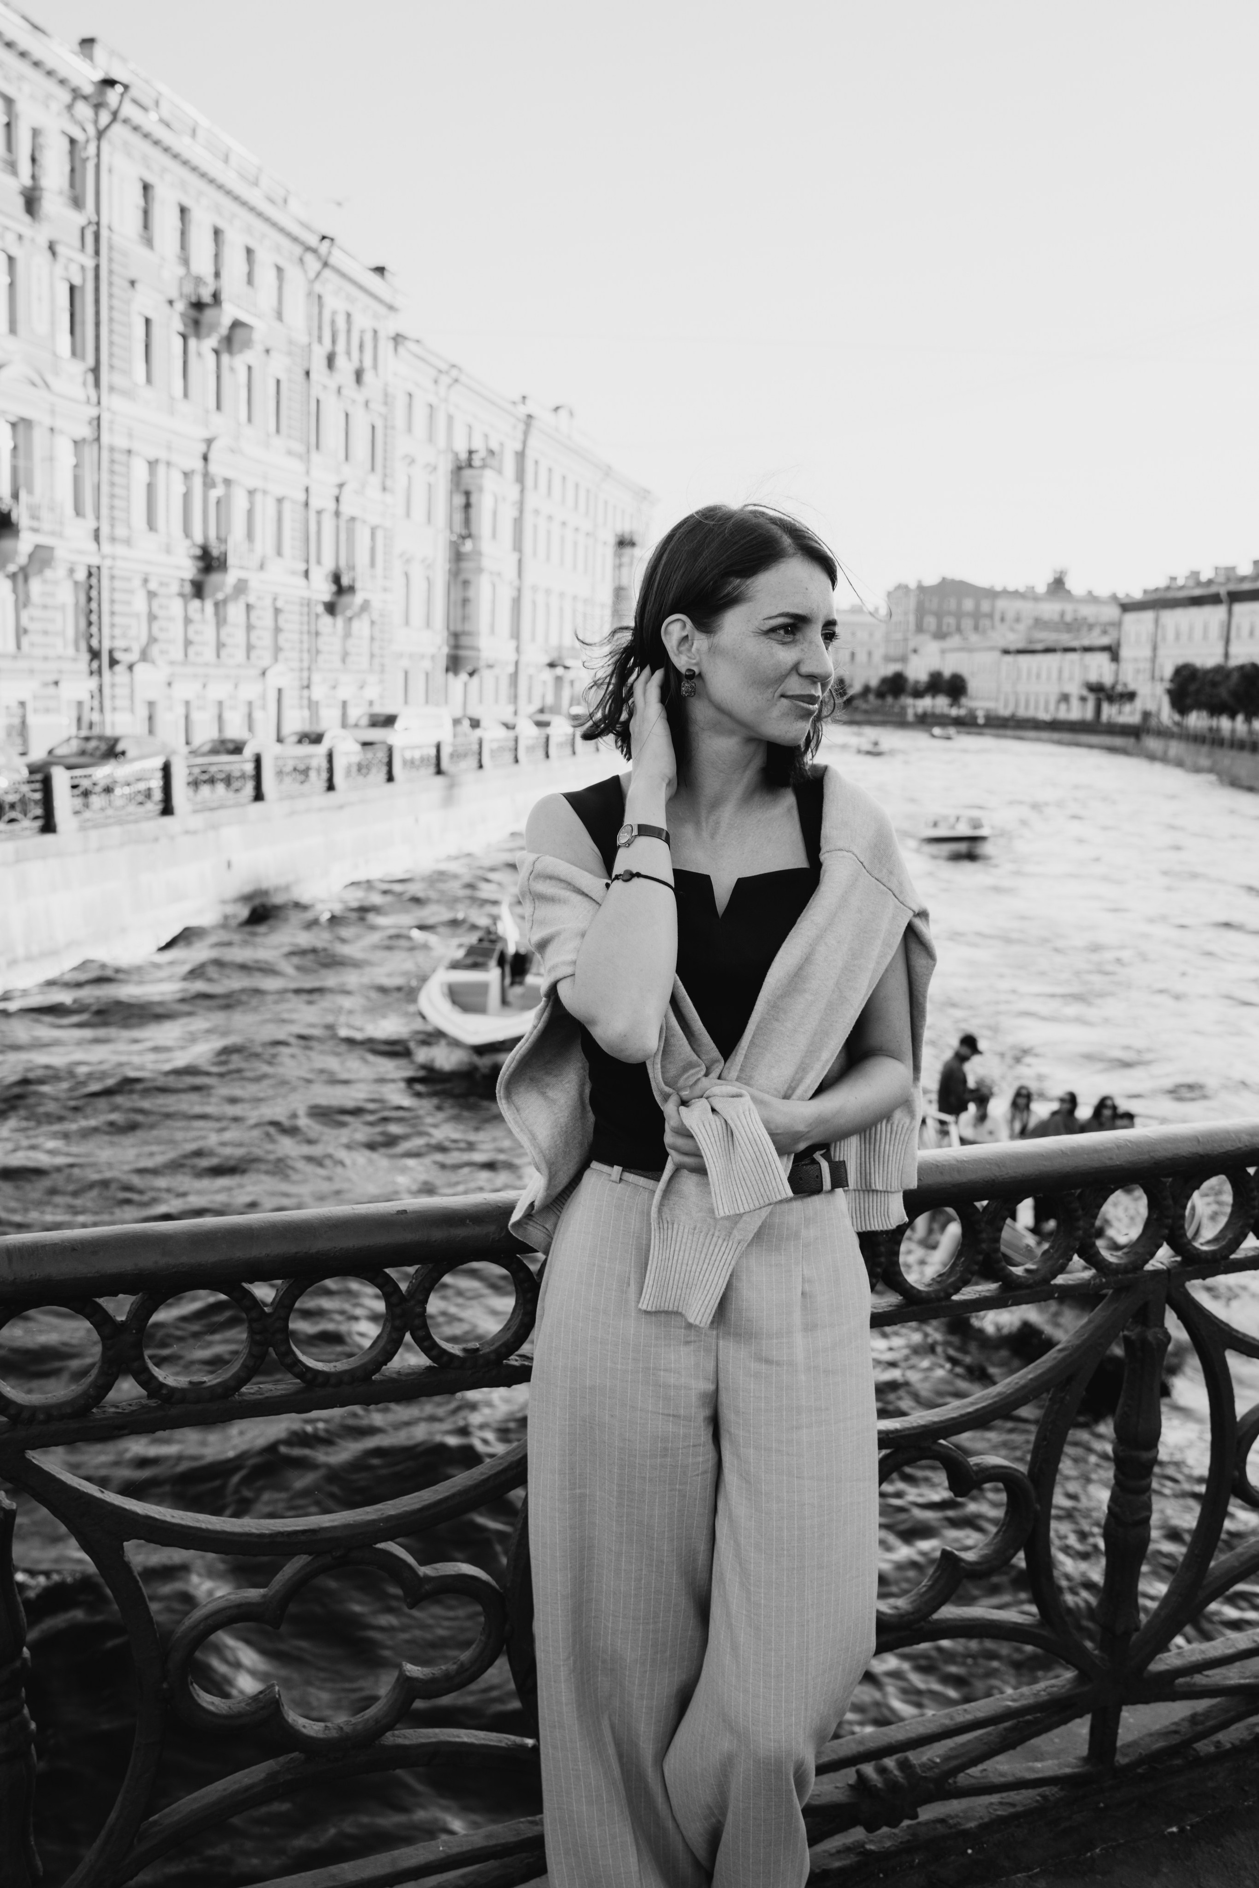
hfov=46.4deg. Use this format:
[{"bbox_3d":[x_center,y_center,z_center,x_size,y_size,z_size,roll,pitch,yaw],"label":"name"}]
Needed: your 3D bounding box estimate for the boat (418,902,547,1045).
[{"bbox_3d":[-1.638,0.635,23.170,2.200,1.350,5.700,4,10,9],"label":"boat"}]

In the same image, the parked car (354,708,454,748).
[{"bbox_3d":[-7.487,-6.353,46.109,1.930,1.930,5.000,5,10,12],"label":"parked car"}]

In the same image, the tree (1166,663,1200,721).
[{"bbox_3d":[47.673,-20.688,126.000,3.000,6.700,3.000,5,10,12],"label":"tree"}]

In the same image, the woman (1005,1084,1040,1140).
[{"bbox_3d":[3.933,2.092,14.938,0.480,1.250,0.750,5,11,15],"label":"woman"}]

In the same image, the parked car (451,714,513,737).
[{"bbox_3d":[-5.935,-7.299,52.664,1.830,1.620,4.500,5,10,12],"label":"parked car"}]

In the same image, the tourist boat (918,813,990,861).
[{"bbox_3d":[11.371,-3.724,51.200,2.200,1.400,5.600,4,10,8],"label":"tourist boat"}]

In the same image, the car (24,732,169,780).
[{"bbox_3d":[-11.132,-3.460,30.174,1.800,1.530,4.250,5,10,12],"label":"car"}]

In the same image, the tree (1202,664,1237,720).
[{"bbox_3d":[45.021,-18.149,112.000,3.000,6.400,3.000,5,10,12],"label":"tree"}]

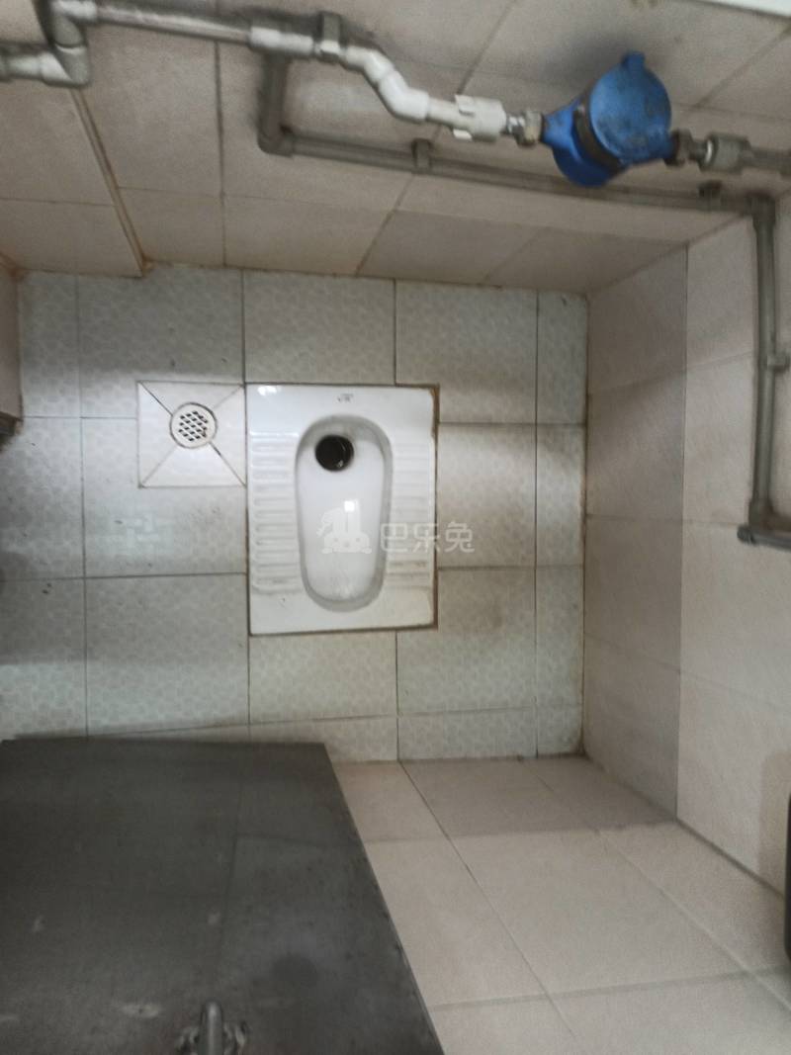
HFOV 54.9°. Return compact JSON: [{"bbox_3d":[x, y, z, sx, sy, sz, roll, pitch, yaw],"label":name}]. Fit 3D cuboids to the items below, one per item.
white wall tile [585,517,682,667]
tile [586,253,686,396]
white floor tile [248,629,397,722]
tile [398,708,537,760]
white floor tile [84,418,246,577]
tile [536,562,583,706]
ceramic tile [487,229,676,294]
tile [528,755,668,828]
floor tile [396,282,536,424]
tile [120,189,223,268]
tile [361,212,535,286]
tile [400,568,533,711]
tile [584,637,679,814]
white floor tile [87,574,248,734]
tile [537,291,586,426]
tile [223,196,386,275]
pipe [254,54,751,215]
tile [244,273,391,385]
[{"bbox_3d":[0.446,0.108,1.450,0.010,0.346,0.255,-1,93,-14],"label":"white wall tile"},{"bbox_3d":[0.469,-0.398,1.505,0.010,0.372,0.230,-1,93,-12],"label":"tile"},{"bbox_3d":[-0.148,0.314,1.595,0.312,0.010,0.181,-1,93,-12],"label":"white floor tile"},{"bbox_3d":[0.153,0.435,1.607,0.301,0.010,0.100,-1,92,-12],"label":"tile"},{"bbox_3d":[-0.439,-0.056,1.461,0.301,0.010,0.300,-1,92,-12],"label":"white floor tile"},{"bbox_3d":[0.347,0.230,1.614,0.106,0.010,0.298,-1,93,-12],"label":"tile"},{"bbox_3d":[0.327,-0.492,1.422,0.241,0.358,0.010,0,92,-12],"label":"ceramic tile"},{"bbox_3d":[0.369,0.498,1.468,0.151,0.352,0.010,0,92,-12],"label":"tile"},{"bbox_3d":[0.156,-0.370,1.633,0.312,0.010,0.296,-1,93,-12],"label":"floor tile"},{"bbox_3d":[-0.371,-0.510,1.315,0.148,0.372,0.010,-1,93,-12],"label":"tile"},{"bbox_3d":[0.087,-0.483,1.331,0.250,0.345,0.010,1,92,-12],"label":"tile"},{"bbox_3d":[0.156,0.245,1.659,0.312,0.010,0.312,-1,93,-12],"label":"tile"},{"bbox_3d":[0.455,0.364,1.481,0.010,0.358,0.255,0,92,-12],"label":"tile"},{"bbox_3d":[-0.431,0.239,1.450,0.299,0.010,0.298,-1,93,-12],"label":"white floor tile"},{"bbox_3d":[0.351,-0.355,1.620,0.113,0.010,0.276,-1,92,-12],"label":"tile"},{"bbox_3d":[-0.160,-0.486,1.284,0.255,0.356,0.010,1,92,-12],"label":"tile"},{"bbox_3d":[0.177,-0.430,0.857,0.658,0.215,0.028,1,93,-12],"label":"pipe"},{"bbox_3d":[-0.144,-0.384,1.480,0.293,0.010,0.209,-1,93,-12],"label":"tile"}]

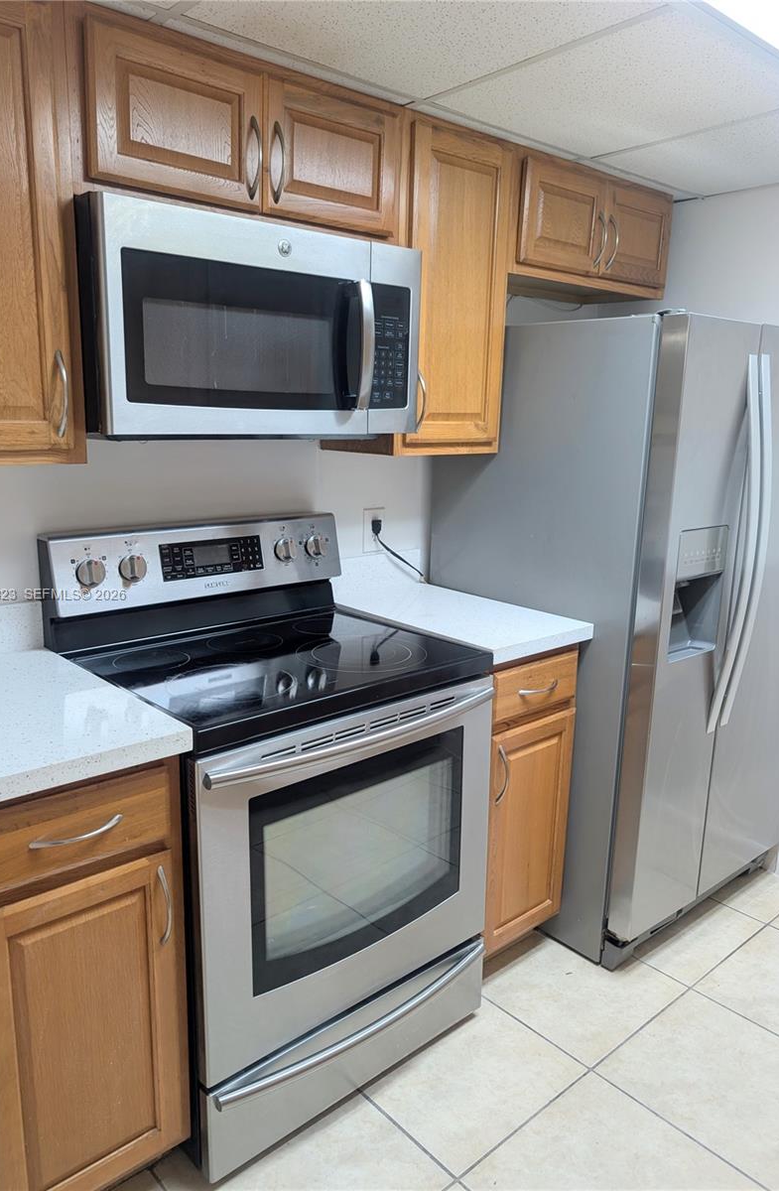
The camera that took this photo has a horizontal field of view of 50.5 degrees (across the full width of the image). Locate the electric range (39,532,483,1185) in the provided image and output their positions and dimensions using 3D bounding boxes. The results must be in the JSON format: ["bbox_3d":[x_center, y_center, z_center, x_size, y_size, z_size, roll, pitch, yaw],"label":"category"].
[{"bbox_3d":[-0.264,0.462,1.935,0.760,1.193,0.712,-10,17,-40],"label":"electric range"}]

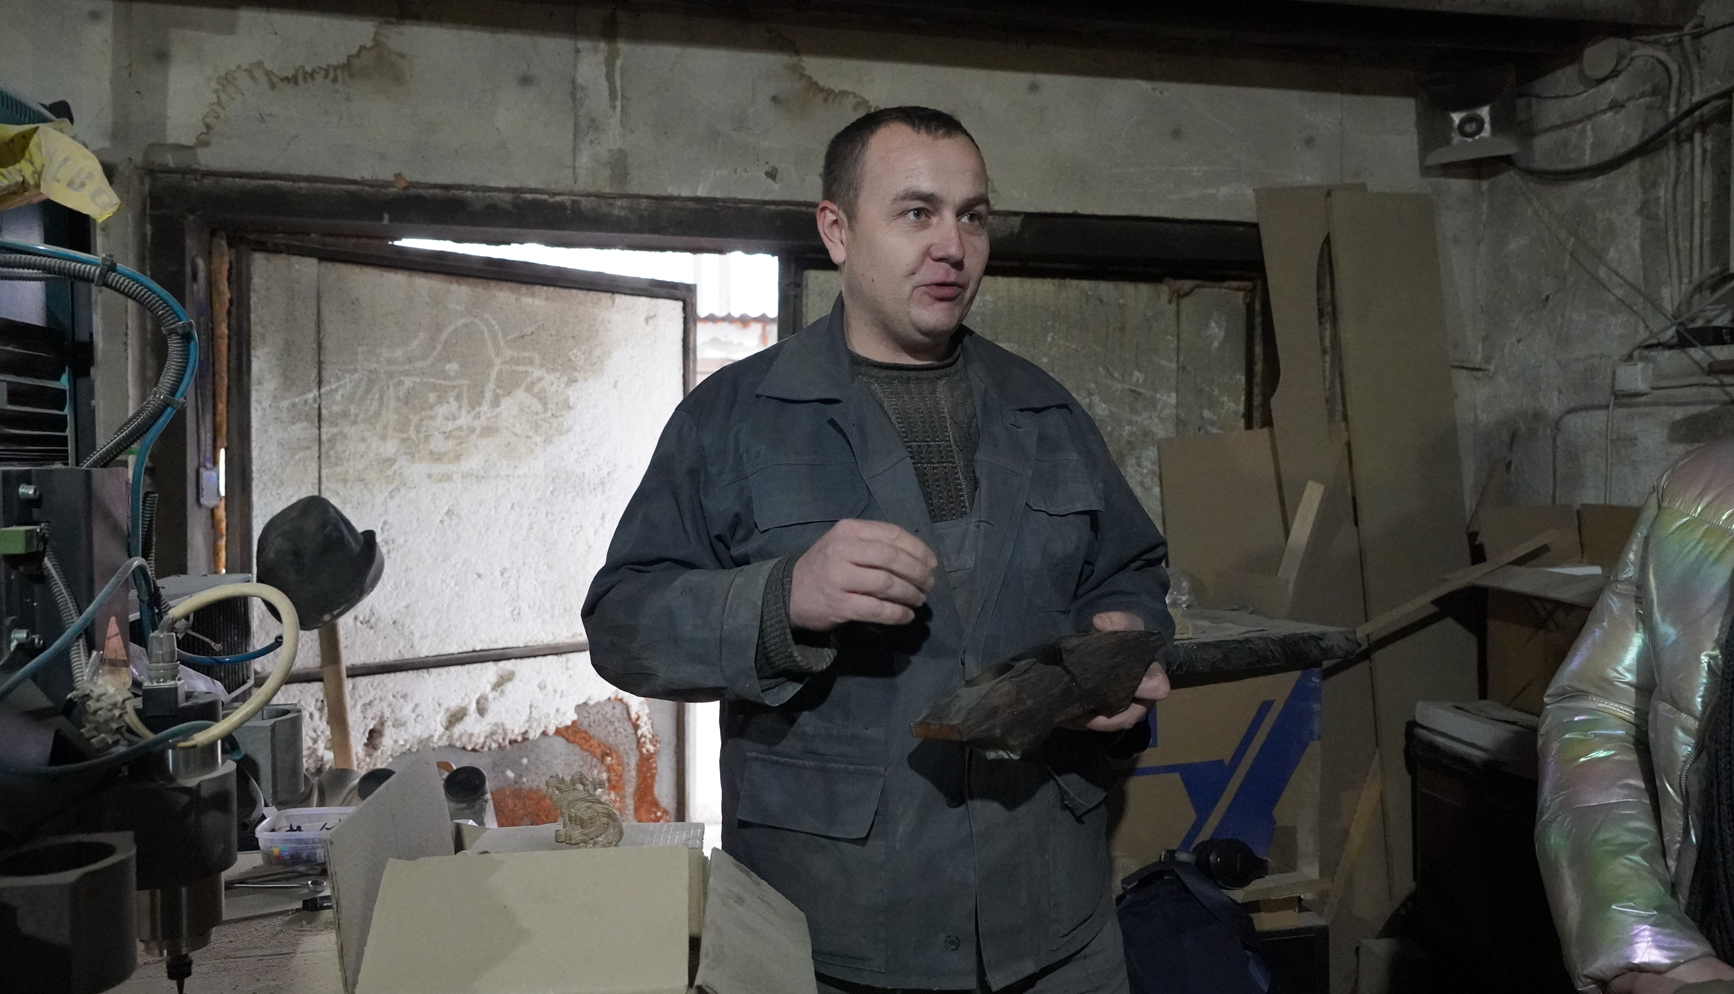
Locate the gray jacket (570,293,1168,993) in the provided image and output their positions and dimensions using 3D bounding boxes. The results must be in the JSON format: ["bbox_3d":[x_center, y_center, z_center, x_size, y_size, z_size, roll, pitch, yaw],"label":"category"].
[{"bbox_3d":[0.015,0.140,1.220,0.620,0.720,0.420,0,1,-19],"label":"gray jacket"}]

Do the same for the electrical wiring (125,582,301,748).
[{"bbox_3d":[-0.530,0.136,0.940,0.135,0.128,0.080,0,1,-14],"label":"electrical wiring"}]

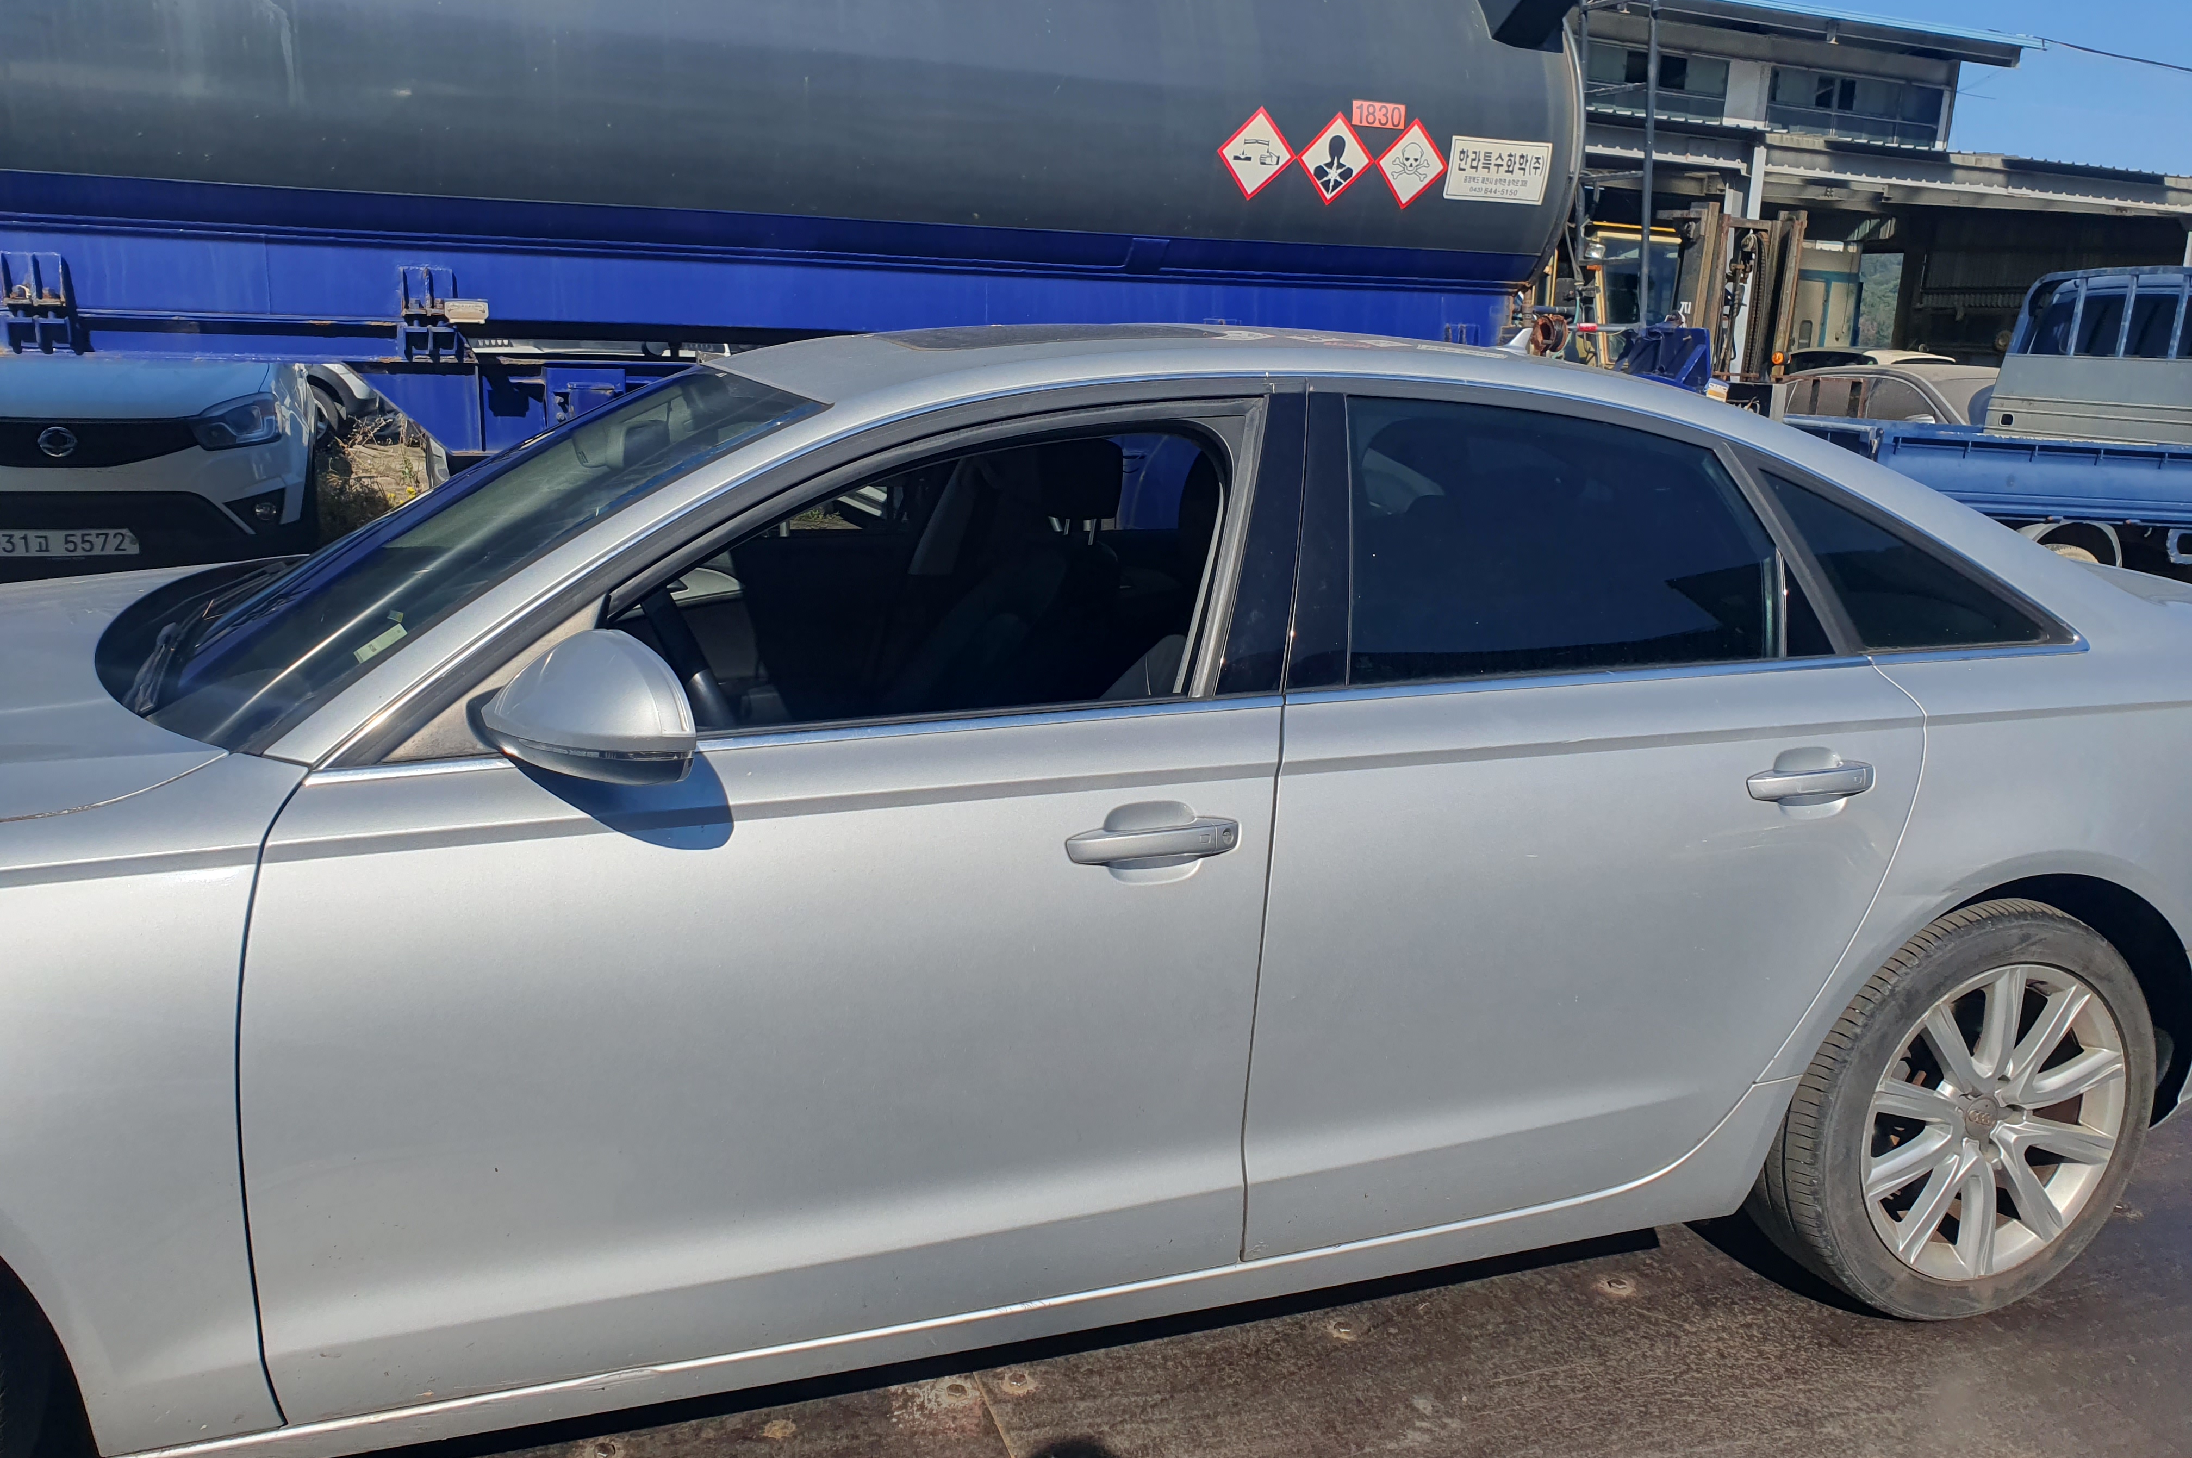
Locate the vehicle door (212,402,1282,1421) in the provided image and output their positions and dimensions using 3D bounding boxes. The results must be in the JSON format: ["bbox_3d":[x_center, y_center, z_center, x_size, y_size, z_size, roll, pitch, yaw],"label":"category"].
[{"bbox_3d":[-0.297,0.154,1.973,1.270,1.125,0.320,-3,11,-18],"label":"vehicle door"}]

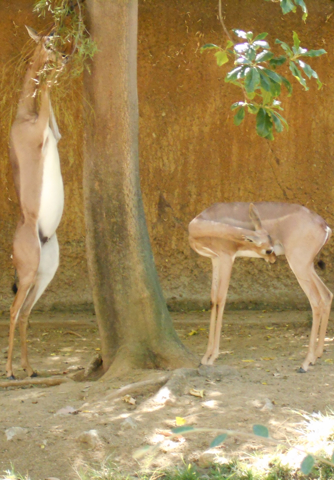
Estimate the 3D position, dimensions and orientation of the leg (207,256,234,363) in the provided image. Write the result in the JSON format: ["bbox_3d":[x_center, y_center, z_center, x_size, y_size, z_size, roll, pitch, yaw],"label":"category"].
[{"bbox_3d":[0.295,0.390,13.500,0.155,0.610,0.110,-1,6,-10],"label":"leg"}]

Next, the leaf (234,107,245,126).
[{"bbox_3d":[0.377,-0.642,12.500,0.062,0.104,0.040,0,6,0],"label":"leaf"}]

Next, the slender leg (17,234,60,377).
[{"bbox_3d":[-0.674,0.343,12.600,0.190,0.730,0.110,3,6,30],"label":"slender leg"}]

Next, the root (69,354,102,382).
[{"bbox_3d":[-0.431,0.674,12.700,0.170,0.130,0.140,-2,6,-17],"label":"root"}]

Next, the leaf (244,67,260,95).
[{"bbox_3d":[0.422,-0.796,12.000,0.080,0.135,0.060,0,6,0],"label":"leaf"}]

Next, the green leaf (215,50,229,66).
[{"bbox_3d":[0.289,-0.944,12.500,0.073,0.083,0.040,0,6,0],"label":"green leaf"}]

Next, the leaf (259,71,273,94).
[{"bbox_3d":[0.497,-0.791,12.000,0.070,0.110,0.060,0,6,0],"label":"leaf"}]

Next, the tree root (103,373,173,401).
[{"bbox_3d":[-0.146,0.753,12.350,0.080,0.110,0.550,4,7,39],"label":"tree root"}]

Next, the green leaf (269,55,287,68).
[{"bbox_3d":[0.580,-0.928,12.500,0.094,0.073,0.060,0,6,0],"label":"green leaf"}]

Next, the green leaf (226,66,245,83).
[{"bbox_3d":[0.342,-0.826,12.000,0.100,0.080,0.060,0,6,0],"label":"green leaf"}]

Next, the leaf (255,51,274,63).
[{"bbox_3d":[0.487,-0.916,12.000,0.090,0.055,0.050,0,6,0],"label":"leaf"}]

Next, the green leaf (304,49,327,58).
[{"bbox_3d":[0.772,-0.970,12.500,0.125,0.052,0.050,0,6,0],"label":"green leaf"}]

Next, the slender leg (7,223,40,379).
[{"bbox_3d":[-0.794,0.327,13.200,0.190,0.860,0.130,3,7,25],"label":"slender leg"}]

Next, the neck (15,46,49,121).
[{"bbox_3d":[-0.697,-0.811,12.450,0.115,0.350,0.100,15,6,29],"label":"neck"}]

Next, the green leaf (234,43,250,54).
[{"bbox_3d":[0.388,-0.996,12.500,0.083,0.062,0.060,0,6,0],"label":"green leaf"}]

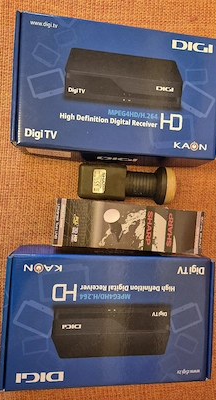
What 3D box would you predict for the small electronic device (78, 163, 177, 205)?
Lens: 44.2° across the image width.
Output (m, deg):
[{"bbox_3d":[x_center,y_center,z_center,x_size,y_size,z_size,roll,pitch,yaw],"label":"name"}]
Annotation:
[{"bbox_3d":[0.030,-0.024,0.423,0.154,0.062,0.063,2,90,-8],"label":"small electronic device"}]

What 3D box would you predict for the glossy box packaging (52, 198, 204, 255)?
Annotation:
[{"bbox_3d":[0.031,0.041,0.421,0.224,0.066,0.066,5,89,-8],"label":"glossy box packaging"}]

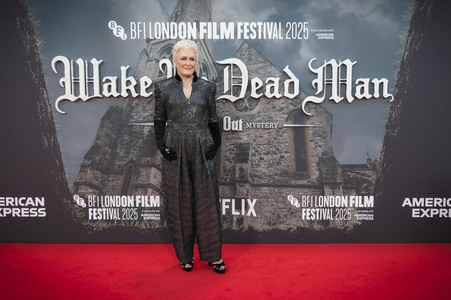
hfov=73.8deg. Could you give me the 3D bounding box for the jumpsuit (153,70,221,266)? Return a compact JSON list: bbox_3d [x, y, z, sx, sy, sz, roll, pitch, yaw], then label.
[{"bbox_3d":[-0.272,0.130,2.287,0.500,1.420,0.290,-1,3,-12],"label":"jumpsuit"}]

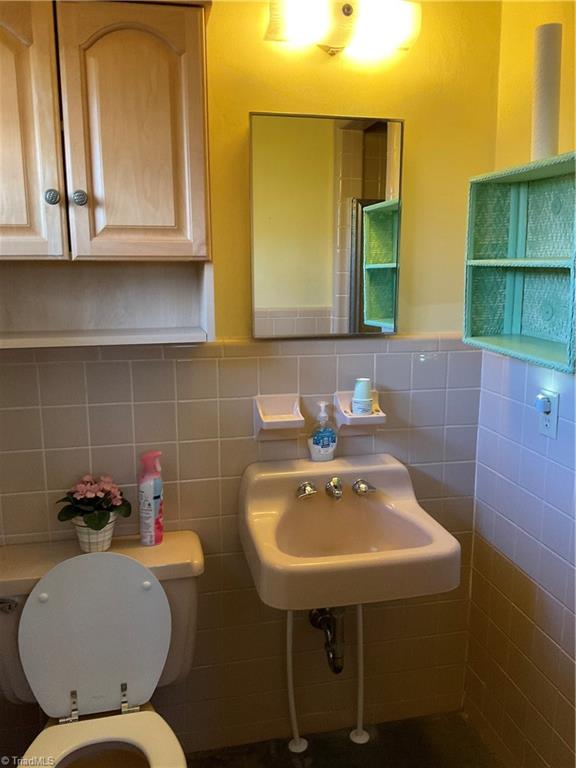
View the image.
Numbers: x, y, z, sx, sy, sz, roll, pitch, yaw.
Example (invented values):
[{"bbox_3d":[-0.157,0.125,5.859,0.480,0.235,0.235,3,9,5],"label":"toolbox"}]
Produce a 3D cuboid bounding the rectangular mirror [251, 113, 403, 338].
[{"bbox_3d":[0.103,-0.401,1.673,0.405,0.555,0.025,-2,10,-13],"label":"rectangular mirror"}]

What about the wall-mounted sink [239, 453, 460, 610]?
[{"bbox_3d":[0.145,0.349,1.607,0.480,0.228,0.420,-2,10,-13],"label":"wall-mounted sink"}]

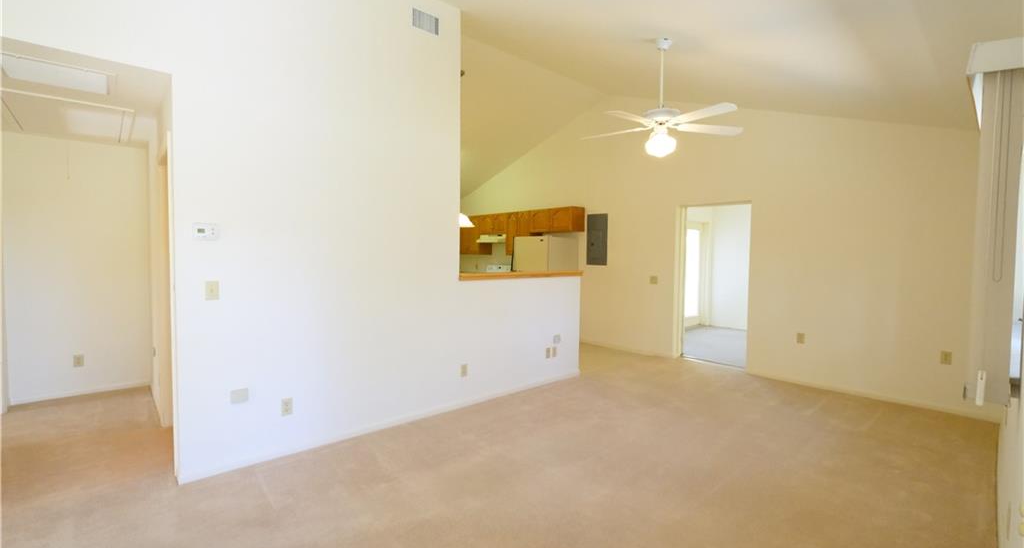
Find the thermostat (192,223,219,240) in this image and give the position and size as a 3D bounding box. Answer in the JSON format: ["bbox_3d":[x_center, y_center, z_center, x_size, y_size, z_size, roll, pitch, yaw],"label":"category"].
[{"bbox_3d":[-1.827,-0.253,2.545,0.122,0.083,0.028,-1,3,-42],"label":"thermostat"}]

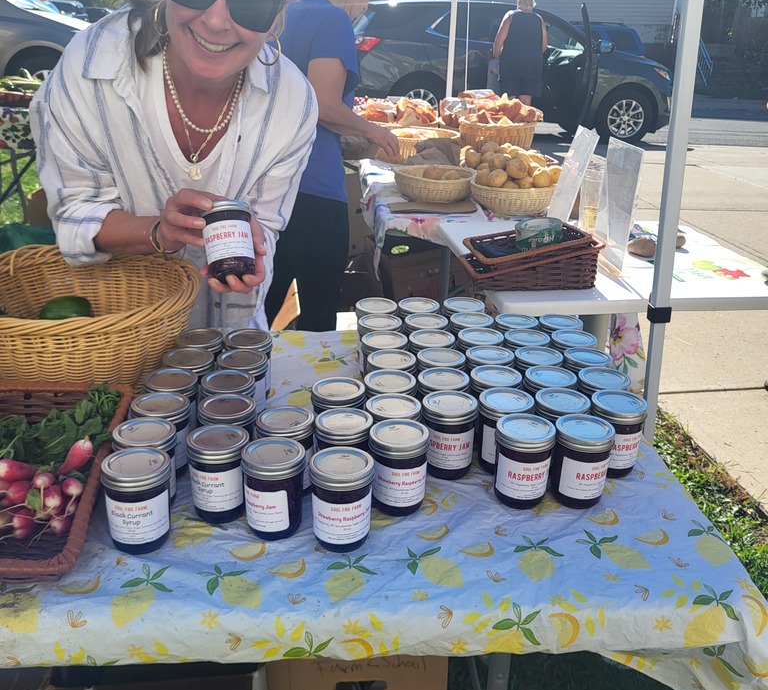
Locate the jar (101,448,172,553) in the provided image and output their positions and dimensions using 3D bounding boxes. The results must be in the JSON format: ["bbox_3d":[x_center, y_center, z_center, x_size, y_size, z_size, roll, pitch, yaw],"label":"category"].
[{"bbox_3d":[-0.272,0.176,0.861,0.071,0.099,0.071,-3,24,-10],"label":"jar"}]

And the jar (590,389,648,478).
[{"bbox_3d":[0.311,0.122,1.038,0.073,0.099,0.073,1,23,-1],"label":"jar"}]

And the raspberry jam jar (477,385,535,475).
[{"bbox_3d":[0.161,0.118,1.032,0.071,0.099,0.071,2,23,-1],"label":"raspberry jam jar"}]

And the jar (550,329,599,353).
[{"bbox_3d":[0.303,0.035,1.244,0.073,0.099,0.073,7,23,14],"label":"jar"}]

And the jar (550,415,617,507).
[{"bbox_3d":[0.250,0.149,0.976,0.073,0.098,0.073,2,23,-1],"label":"jar"}]

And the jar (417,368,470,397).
[{"bbox_3d":[0.082,0.092,1.087,0.073,0.099,0.073,4,23,5],"label":"jar"}]

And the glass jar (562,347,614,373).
[{"bbox_3d":[0.304,0.065,1.168,0.071,0.099,0.071,6,24,10],"label":"glass jar"}]

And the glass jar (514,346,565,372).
[{"bbox_3d":[0.233,0.062,1.174,0.073,0.099,0.073,6,23,11],"label":"glass jar"}]

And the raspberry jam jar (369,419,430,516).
[{"bbox_3d":[0.018,0.152,0.941,0.071,0.099,0.071,2,23,-1],"label":"raspberry jam jar"}]

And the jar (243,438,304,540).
[{"bbox_3d":[-0.126,0.168,0.890,0.073,0.099,0.073,2,23,-1],"label":"jar"}]

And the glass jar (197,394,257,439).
[{"bbox_3d":[-0.200,0.124,0.998,0.073,0.098,0.073,0,23,-5],"label":"glass jar"}]

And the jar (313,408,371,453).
[{"bbox_3d":[-0.050,0.140,0.972,0.073,0.098,0.073,2,23,-1],"label":"jar"}]

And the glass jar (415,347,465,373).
[{"bbox_3d":[0.084,0.064,1.161,0.073,0.098,0.073,2,23,-1],"label":"glass jar"}]

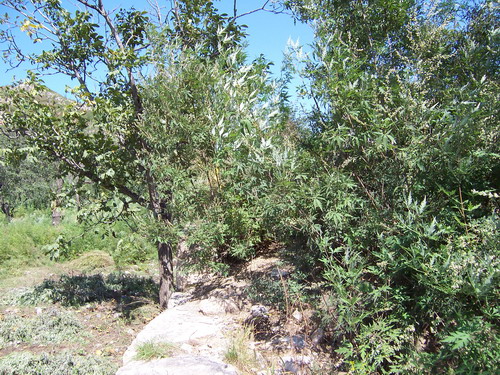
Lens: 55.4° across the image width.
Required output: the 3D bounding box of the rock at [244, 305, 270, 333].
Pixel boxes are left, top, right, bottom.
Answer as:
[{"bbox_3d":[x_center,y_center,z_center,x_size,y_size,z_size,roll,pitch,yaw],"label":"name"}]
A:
[{"bbox_3d":[0.076,1.333,4.850,0.260,0.230,0.230,0,2,0],"label":"rock"}]

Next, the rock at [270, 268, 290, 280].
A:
[{"bbox_3d":[0.429,1.223,6.700,0.280,0.125,0.210,0,2,0],"label":"rock"}]

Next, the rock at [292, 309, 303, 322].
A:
[{"bbox_3d":[0.493,1.329,4.950,0.105,0.120,0.100,0,2,0],"label":"rock"}]

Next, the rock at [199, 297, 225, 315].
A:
[{"bbox_3d":[-0.428,1.312,5.300,0.280,0.150,0.240,0,2,0],"label":"rock"}]

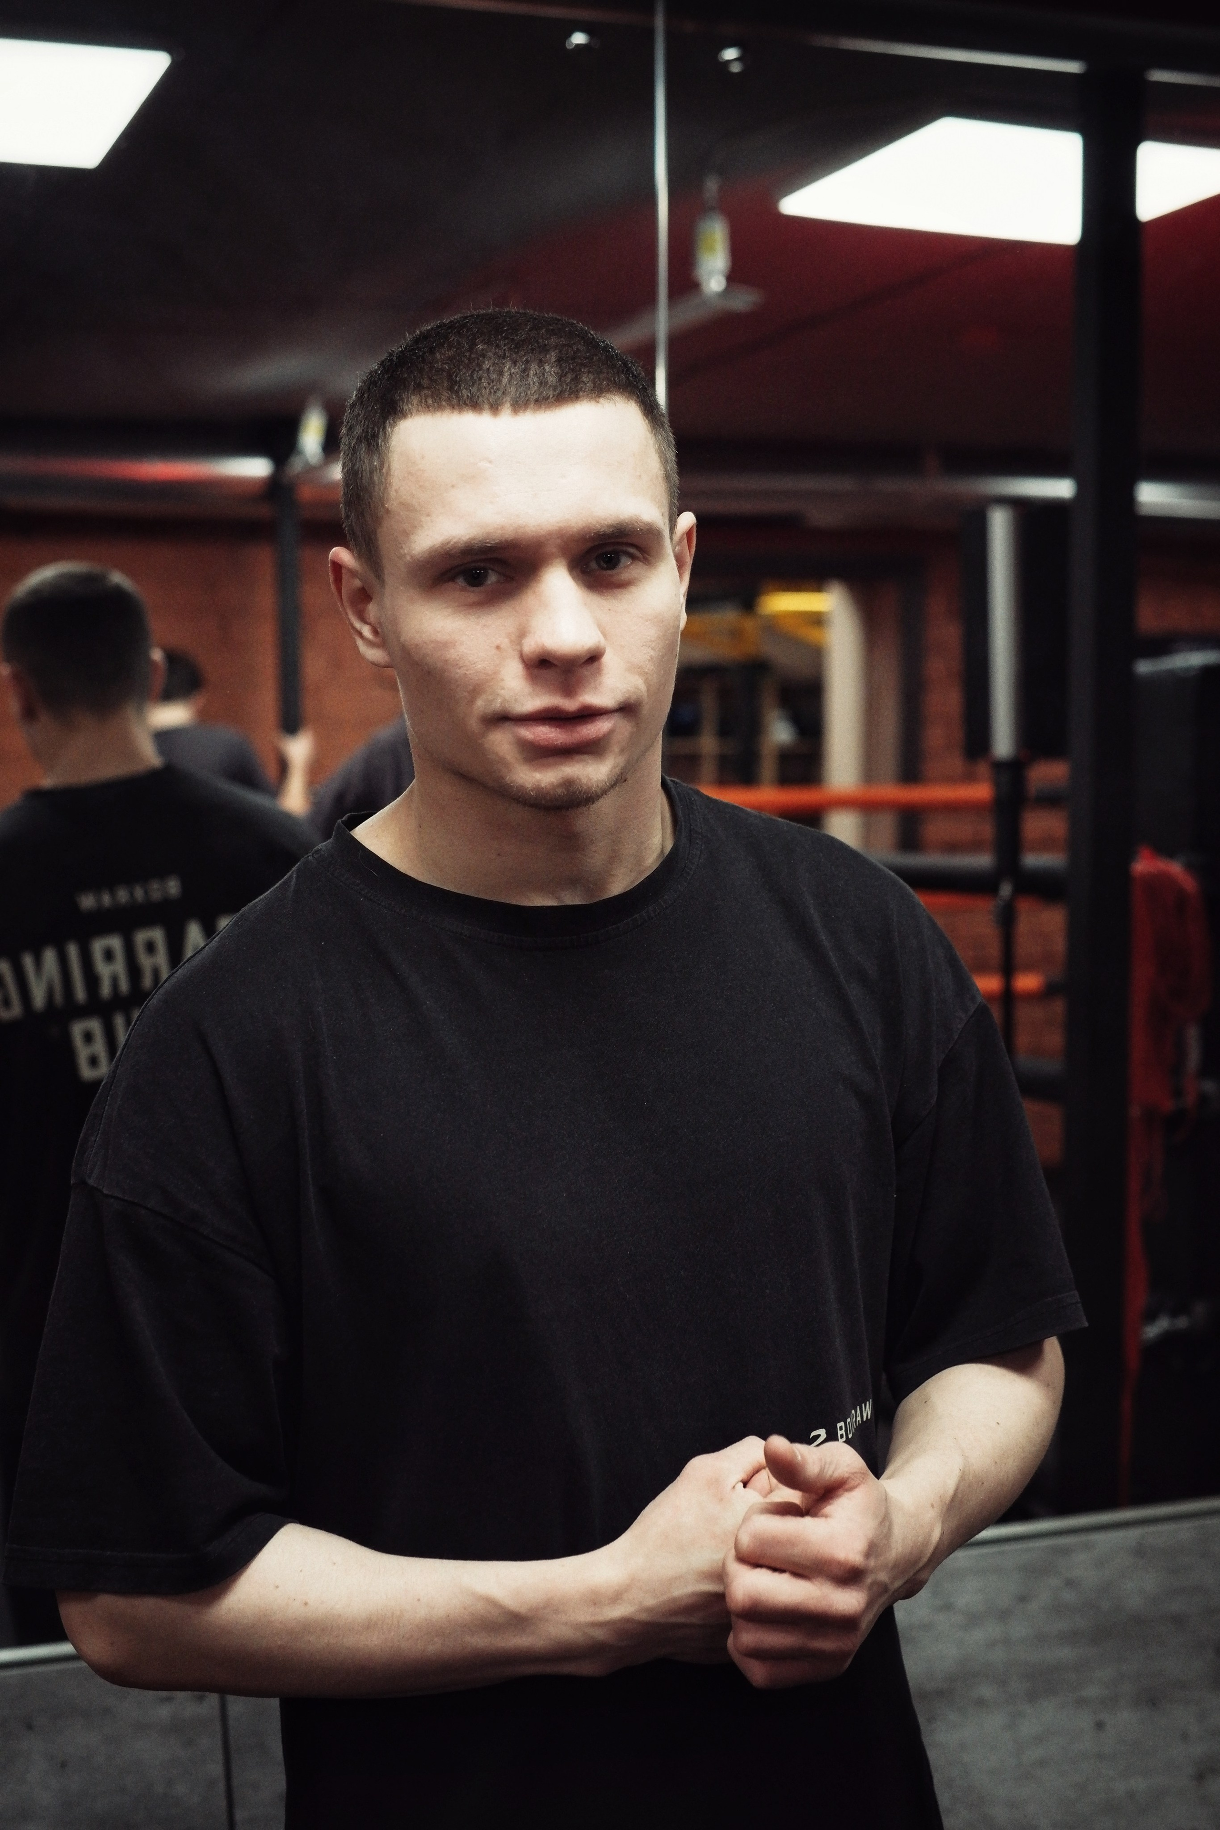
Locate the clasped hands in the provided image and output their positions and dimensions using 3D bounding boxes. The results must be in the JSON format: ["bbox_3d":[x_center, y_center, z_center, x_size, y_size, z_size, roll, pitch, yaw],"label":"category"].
[{"bbox_3d":[0.074,0.294,1.040,0.142,0.113,0.130,-1,5,-9],"label":"clasped hands"}]

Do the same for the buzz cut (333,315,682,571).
[{"bbox_3d":[-0.047,-0.218,1.140,0.168,0.165,0.192,-7,6,-11],"label":"buzz cut"}]

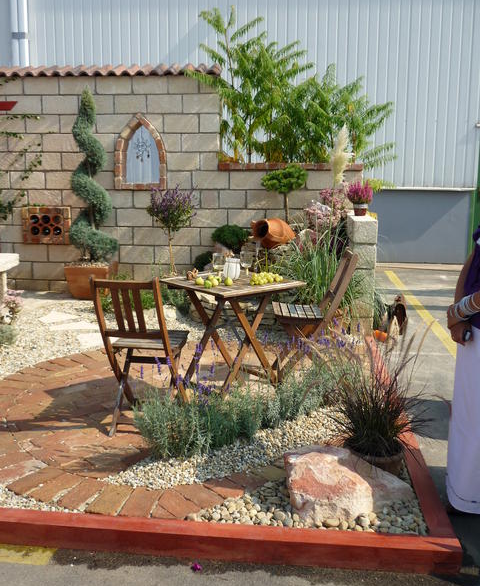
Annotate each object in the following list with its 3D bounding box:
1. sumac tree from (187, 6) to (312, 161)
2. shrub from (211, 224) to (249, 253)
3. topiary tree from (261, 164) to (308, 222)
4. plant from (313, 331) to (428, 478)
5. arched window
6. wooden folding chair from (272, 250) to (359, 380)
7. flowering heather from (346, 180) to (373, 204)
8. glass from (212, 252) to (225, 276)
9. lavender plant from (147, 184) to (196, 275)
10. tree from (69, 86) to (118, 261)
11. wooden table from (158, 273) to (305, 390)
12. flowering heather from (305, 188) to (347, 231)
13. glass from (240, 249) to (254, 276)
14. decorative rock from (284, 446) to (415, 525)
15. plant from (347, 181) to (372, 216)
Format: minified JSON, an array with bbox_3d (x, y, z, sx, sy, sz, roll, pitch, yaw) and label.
[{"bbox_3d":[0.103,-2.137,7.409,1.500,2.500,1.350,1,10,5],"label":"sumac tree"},{"bbox_3d":[-0.106,-0.539,6.150,0.390,0.330,0.380,1,10,5],"label":"shrub"},{"bbox_3d":[0.447,-1.025,6.267,0.470,0.598,0.450,1,10,4],"label":"topiary tree"},{"bbox_3d":[0.661,0.557,3.042,0.540,0.690,0.520,0,10,0],"label":"plant"},{"bbox_3d":[-1.101,-1.565,6.750,0.580,0.820,0.170,1,10,5],"label":"arched window"},{"bbox_3d":[0.552,0.144,4.558,0.590,0.900,0.405,2,10,11],"label":"wooden folding chair"},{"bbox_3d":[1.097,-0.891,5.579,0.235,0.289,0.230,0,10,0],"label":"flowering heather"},{"bbox_3d":[-0.159,-0.210,4.502,0.086,0.178,0.086,0,10,0],"label":"glass"},{"bbox_3d":[-0.713,-0.650,6.350,0.480,0.900,0.460,1,10,5],"label":"lavender plant"},{"bbox_3d":[-1.580,-1.273,6.580,0.500,1.850,0.480,1,10,5],"label":"tree"},{"bbox_3d":[-0.053,0.263,4.395,0.760,0.715,0.760,-8,13,-38],"label":"wooden table"},{"bbox_3d":[0.806,-0.787,5.750,0.400,0.410,0.380,1,10,5],"label":"flowering heather"},{"bbox_3d":[0.051,-0.207,4.150,0.085,0.178,0.085,1,10,5],"label":"glass"},{"bbox_3d":[0.454,0.799,2.600,0.530,0.220,0.370,1,10,6],"label":"decorative rock"},{"bbox_3d":[1.058,-0.845,5.400,0.230,0.325,0.230,1,10,5],"label":"plant"}]

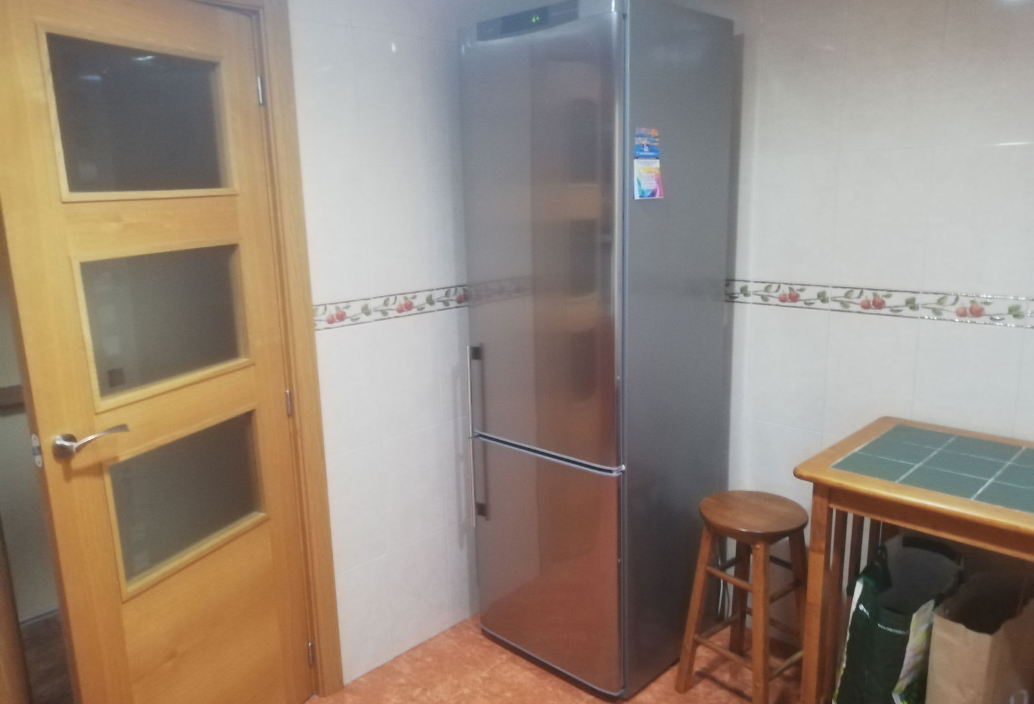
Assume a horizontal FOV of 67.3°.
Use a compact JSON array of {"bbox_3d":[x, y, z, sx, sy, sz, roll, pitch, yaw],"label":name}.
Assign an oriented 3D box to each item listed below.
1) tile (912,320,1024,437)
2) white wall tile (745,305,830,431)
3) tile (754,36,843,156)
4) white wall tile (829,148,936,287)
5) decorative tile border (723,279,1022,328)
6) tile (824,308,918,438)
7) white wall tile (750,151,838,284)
[{"bbox_3d":[1.214,0.111,2.108,0.012,0.386,0.253,-13,16,-43],"label":"tile"},{"bbox_3d":[0.862,0.046,2.465,0.012,0.386,0.253,-13,16,-43],"label":"white wall tile"},{"bbox_3d":[0.839,-0.779,2.294,0.012,0.386,0.253,-13,16,-43],"label":"tile"},{"bbox_3d":[1.026,-0.369,2.194,0.012,0.386,0.253,-13,16,-43],"label":"white wall tile"},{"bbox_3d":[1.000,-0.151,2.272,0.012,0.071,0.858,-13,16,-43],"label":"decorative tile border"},{"bbox_3d":[1.038,0.078,2.287,0.012,0.386,0.253,-13,16,-43],"label":"tile"},{"bbox_3d":[0.849,-0.401,2.372,0.012,0.386,0.253,-13,16,-43],"label":"white wall tile"}]

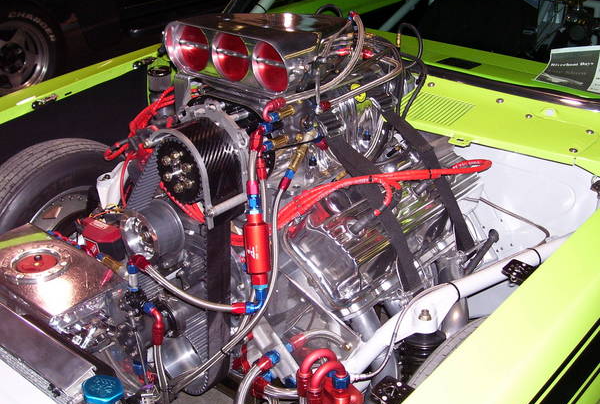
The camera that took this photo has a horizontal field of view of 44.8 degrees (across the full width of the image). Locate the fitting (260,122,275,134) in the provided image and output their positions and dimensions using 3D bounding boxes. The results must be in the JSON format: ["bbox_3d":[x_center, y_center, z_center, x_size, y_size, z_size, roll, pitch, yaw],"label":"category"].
[{"bbox_3d":[-0.066,-0.150,1.470,0.022,0.022,0.020,21,34,35],"label":"fitting"}]

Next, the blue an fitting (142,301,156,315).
[{"bbox_3d":[-0.283,0.200,1.370,0.019,0.021,0.021,21,34,35],"label":"blue an fitting"}]

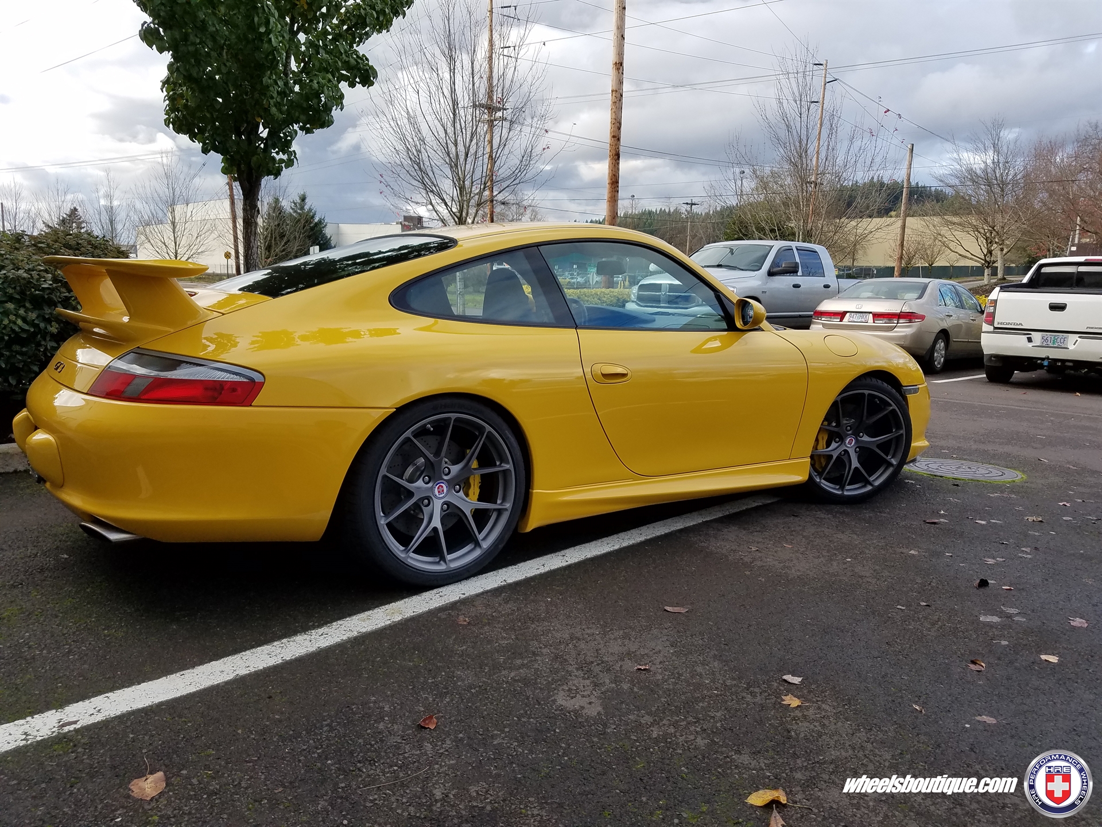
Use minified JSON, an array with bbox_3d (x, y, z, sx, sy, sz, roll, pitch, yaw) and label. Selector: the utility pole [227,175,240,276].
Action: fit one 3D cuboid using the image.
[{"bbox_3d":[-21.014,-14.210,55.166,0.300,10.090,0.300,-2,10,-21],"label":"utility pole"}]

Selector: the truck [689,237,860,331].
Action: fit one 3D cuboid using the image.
[{"bbox_3d":[3.980,-2.190,15.550,2.030,1.950,6.200,9,11,42],"label":"truck"}]

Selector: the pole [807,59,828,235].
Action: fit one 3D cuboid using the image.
[{"bbox_3d":[16.167,-14.904,50.931,0.300,12.950,0.300,4,10,17],"label":"pole"}]

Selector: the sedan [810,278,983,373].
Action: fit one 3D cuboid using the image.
[{"bbox_3d":[6.200,-1.530,14.150,1.830,1.460,4.800,9,12,42],"label":"sedan"}]

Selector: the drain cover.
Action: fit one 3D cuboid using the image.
[{"bbox_3d":[2.569,0.349,5.189,0.690,0.030,0.690,-3,9,-36],"label":"drain cover"}]

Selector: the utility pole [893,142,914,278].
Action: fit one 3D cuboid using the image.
[{"bbox_3d":[17.213,-9.622,40.428,0.280,6.930,0.280,5,10,23],"label":"utility pole"}]

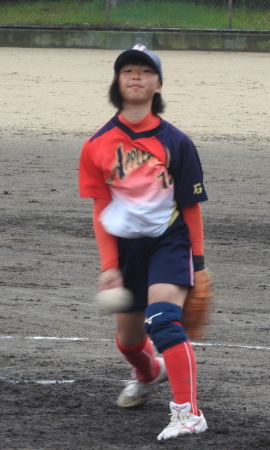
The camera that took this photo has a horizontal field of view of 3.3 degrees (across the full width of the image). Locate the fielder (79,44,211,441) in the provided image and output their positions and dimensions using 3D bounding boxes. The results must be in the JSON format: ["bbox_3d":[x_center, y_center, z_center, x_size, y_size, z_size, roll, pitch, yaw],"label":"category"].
[{"bbox_3d":[0.037,0.062,17.500,0.540,1.440,0.950,2,4,12],"label":"fielder"}]

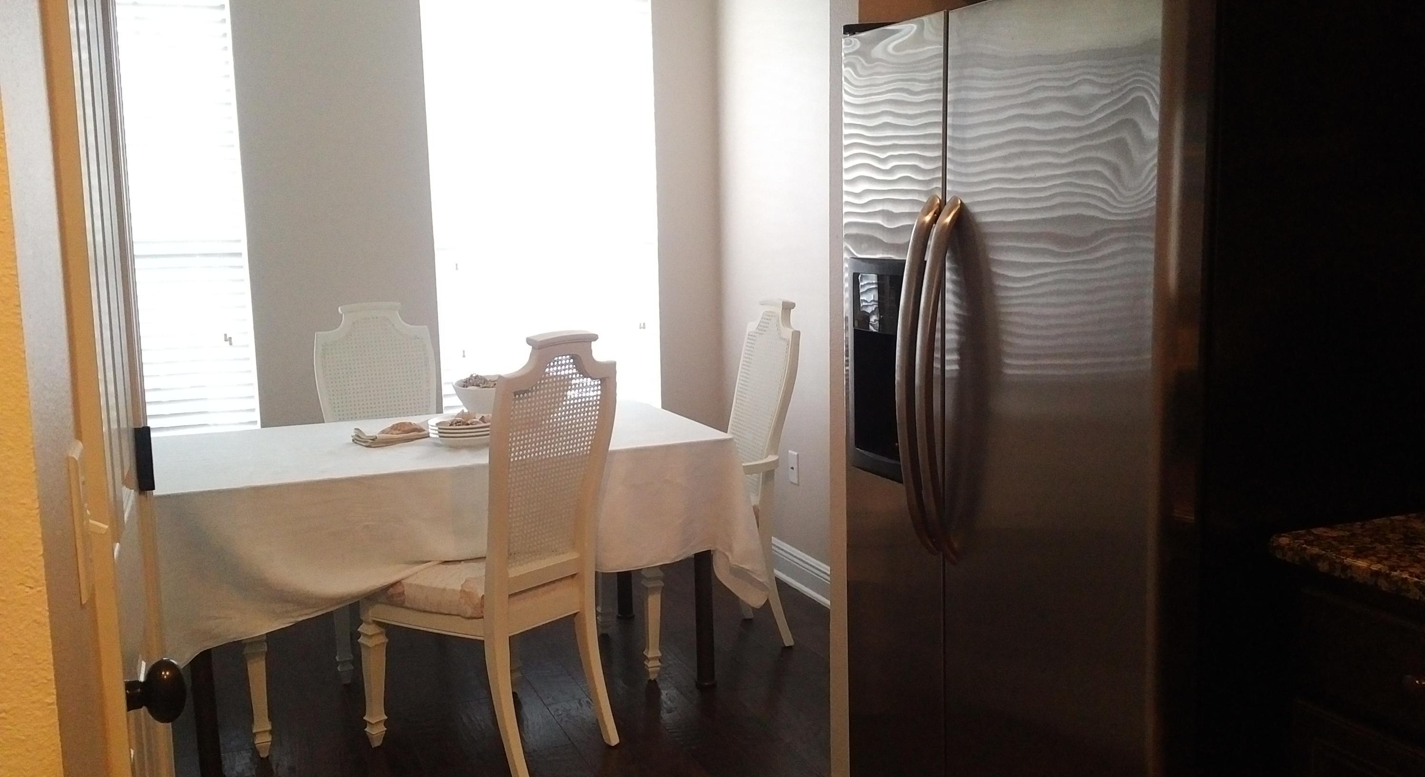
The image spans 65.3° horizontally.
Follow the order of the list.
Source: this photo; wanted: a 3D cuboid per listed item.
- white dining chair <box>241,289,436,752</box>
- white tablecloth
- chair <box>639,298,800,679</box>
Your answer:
[{"bbox_3d":[-1.032,0.295,3.621,0.500,1.106,0.602,-5,9,-26],"label":"white dining chair"},{"bbox_3d":[-0.782,0.392,3.281,1.599,0.502,0.933,-5,9,-24],"label":"white tablecloth"},{"bbox_3d":[-0.038,0.286,3.568,0.602,1.106,0.550,-5,9,-24],"label":"chair"}]

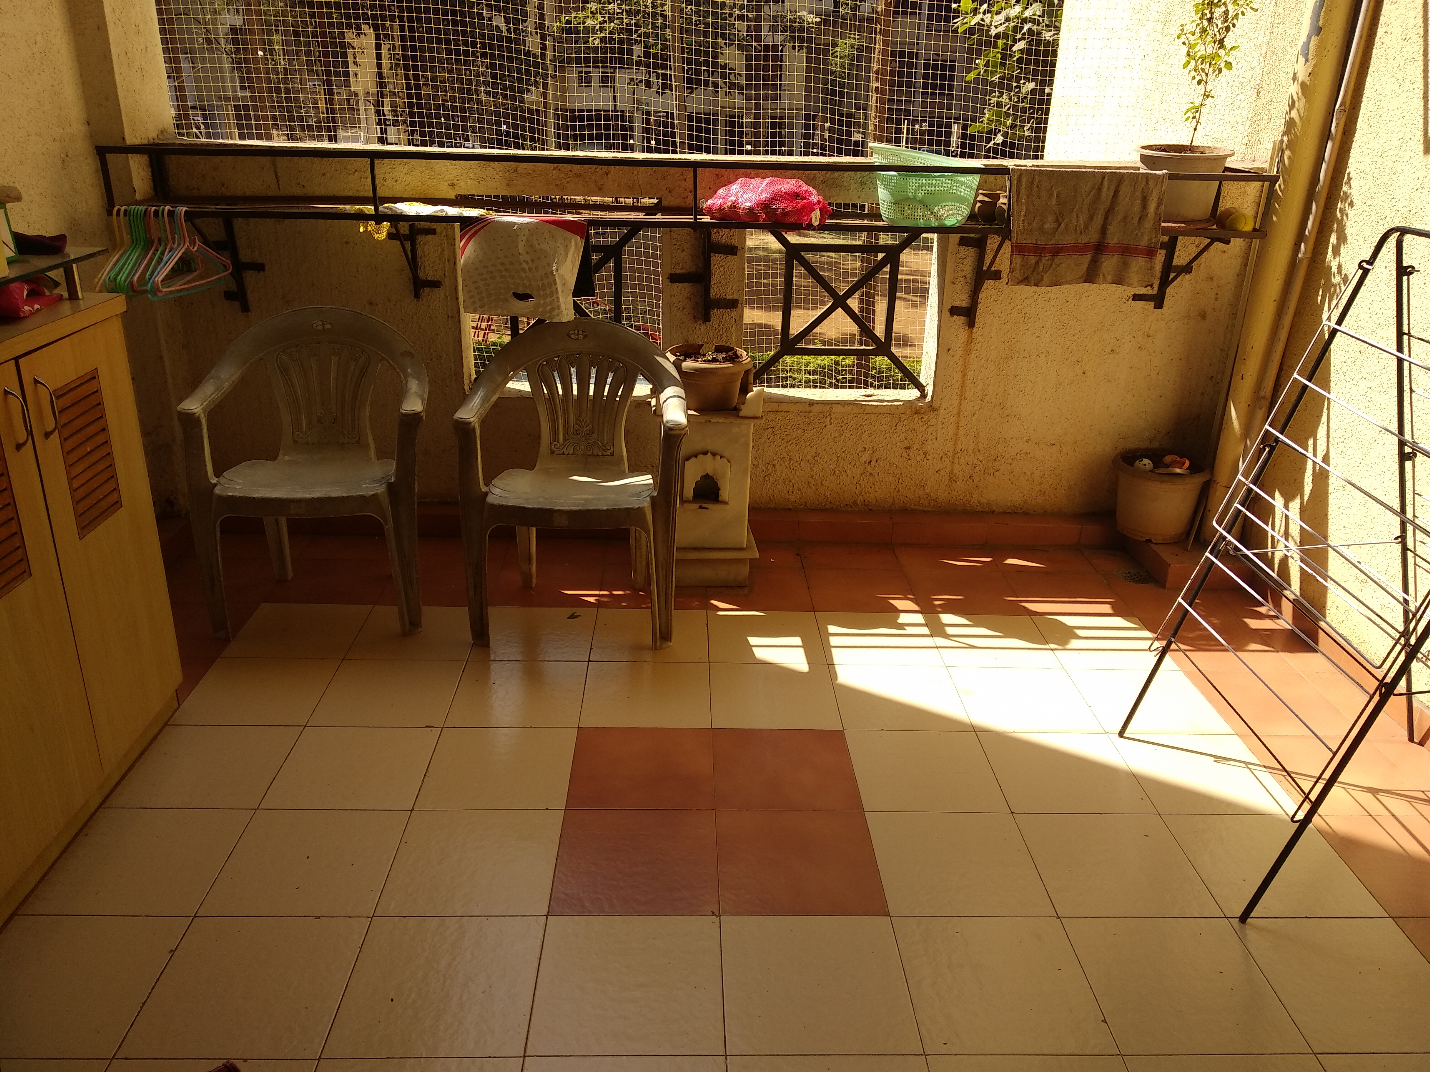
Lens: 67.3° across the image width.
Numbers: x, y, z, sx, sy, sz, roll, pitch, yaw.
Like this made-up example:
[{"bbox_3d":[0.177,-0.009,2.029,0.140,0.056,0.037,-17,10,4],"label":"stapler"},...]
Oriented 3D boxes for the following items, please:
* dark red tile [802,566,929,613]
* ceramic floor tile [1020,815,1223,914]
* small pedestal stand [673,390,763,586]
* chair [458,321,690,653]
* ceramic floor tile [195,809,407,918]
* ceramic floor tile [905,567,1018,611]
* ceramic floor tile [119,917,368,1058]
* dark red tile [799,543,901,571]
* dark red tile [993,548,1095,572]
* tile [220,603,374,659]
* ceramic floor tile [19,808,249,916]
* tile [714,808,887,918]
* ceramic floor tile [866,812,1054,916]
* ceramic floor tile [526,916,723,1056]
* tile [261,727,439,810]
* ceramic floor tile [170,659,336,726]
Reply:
[{"bbox_3d":[0.429,0.167,3.190,0.302,0.010,0.302,1,22,-2],"label":"dark red tile"},{"bbox_3d":[0.773,0.638,2.086,0.304,0.010,0.299,1,23,-2],"label":"ceramic floor tile"},{"bbox_3d":[-0.030,-0.179,3.224,0.324,0.606,0.318,1,22,-2],"label":"small pedestal stand"},{"bbox_3d":[-0.368,-0.154,2.908,0.583,0.777,0.493,1,22,-2],"label":"chair"},{"bbox_3d":[-0.757,0.609,2.017,0.305,0.010,0.305,1,22,-2],"label":"ceramic floor tile"},{"bbox_3d":[0.734,0.171,3.201,0.302,0.010,0.302,1,22,-2],"label":"ceramic floor tile"},{"bbox_3d":[-0.753,0.731,1.754,0.304,0.010,0.299,1,23,-2],"label":"ceramic floor tile"},{"bbox_3d":[0.421,0.070,3.373,0.300,0.010,0.185,1,23,-2],"label":"dark red tile"},{"bbox_3d":[1.045,0.083,3.478,0.306,0.012,0.196,1,22,-2],"label":"dark red tile"},{"bbox_3d":[-1.093,0.257,2.845,0.304,0.010,0.299,1,23,-2],"label":"tile"},{"bbox_3d":[-1.054,0.599,1.993,0.300,0.010,0.298,1,23,-2],"label":"ceramic floor tile"},{"bbox_3d":[0.159,0.630,2.073,0.306,0.012,0.306,1,22,-2],"label":"tile"},{"bbox_3d":[0.462,0.628,2.062,0.305,0.010,0.305,1,22,-2],"label":"ceramic floor tile"},{"bbox_3d":[-0.139,0.741,1.777,0.304,0.010,0.299,1,23,-2],"label":"ceramic floor tile"},{"bbox_3d":[-0.766,0.493,2.301,0.302,0.010,0.302,1,22,-2],"label":"tile"},{"bbox_3d":[-1.088,0.377,2.600,0.306,0.012,0.306,1,22,-2],"label":"ceramic floor tile"}]

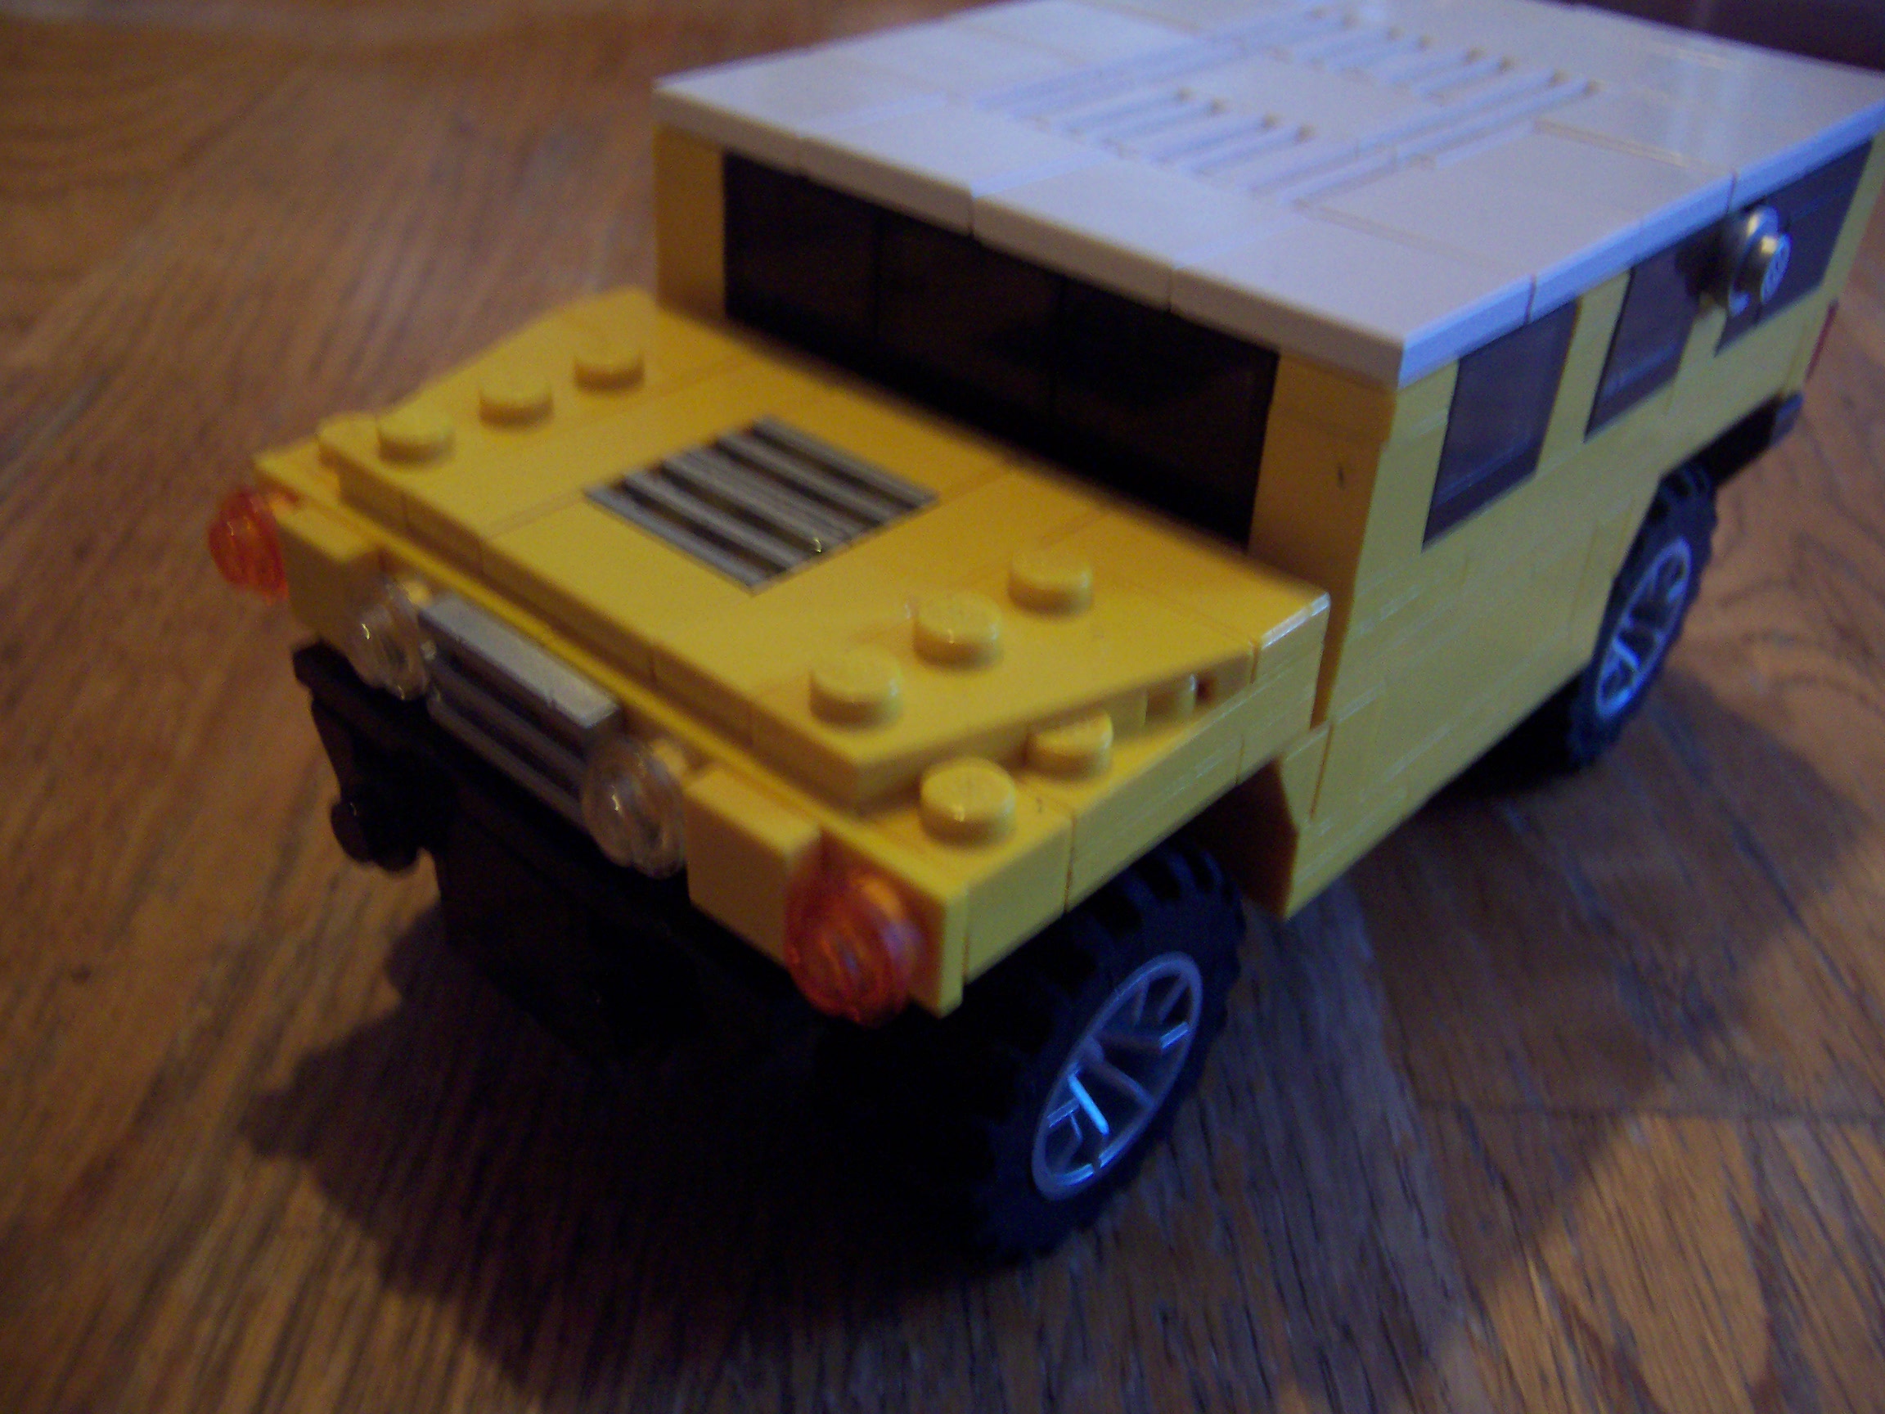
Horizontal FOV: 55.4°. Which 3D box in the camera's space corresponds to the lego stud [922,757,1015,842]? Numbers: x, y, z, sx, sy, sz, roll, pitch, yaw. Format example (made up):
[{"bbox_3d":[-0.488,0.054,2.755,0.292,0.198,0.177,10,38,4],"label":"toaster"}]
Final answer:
[{"bbox_3d":[0.001,0.005,0.093,0.005,0.002,0.005,2,34,-2],"label":"lego stud"}]

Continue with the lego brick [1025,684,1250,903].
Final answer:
[{"bbox_3d":[0.009,0.003,0.102,0.008,0.008,0.016,29,43,32],"label":"lego brick"}]

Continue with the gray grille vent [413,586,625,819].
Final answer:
[{"bbox_3d":[-0.024,0.000,0.106,0.016,0.008,0.003,29,43,32],"label":"gray grille vent"}]

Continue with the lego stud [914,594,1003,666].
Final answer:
[{"bbox_3d":[0.001,-0.004,0.101,0.005,0.002,0.005,2,34,-2],"label":"lego stud"}]

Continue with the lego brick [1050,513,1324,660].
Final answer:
[{"bbox_3d":[0.014,-0.007,0.110,0.016,0.003,0.008,29,42,32],"label":"lego brick"}]

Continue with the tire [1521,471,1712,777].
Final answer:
[{"bbox_3d":[0.059,-0.010,0.169,0.014,0.030,0.030,29,42,32],"label":"tire"}]

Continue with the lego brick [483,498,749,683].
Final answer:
[{"bbox_3d":[-0.019,-0.007,0.108,0.016,0.003,0.008,29,42,32],"label":"lego brick"}]

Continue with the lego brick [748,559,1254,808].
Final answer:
[{"bbox_3d":[0.004,-0.001,0.099,0.016,0.005,0.024,29,43,32],"label":"lego brick"}]

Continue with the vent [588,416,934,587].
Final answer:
[{"bbox_3d":[-0.011,-0.012,0.115,0.016,0.003,0.016,29,43,32],"label":"vent"}]

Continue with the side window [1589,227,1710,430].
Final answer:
[{"bbox_3d":[0.051,-0.029,0.133,0.003,0.013,0.016,29,42,32],"label":"side window"}]

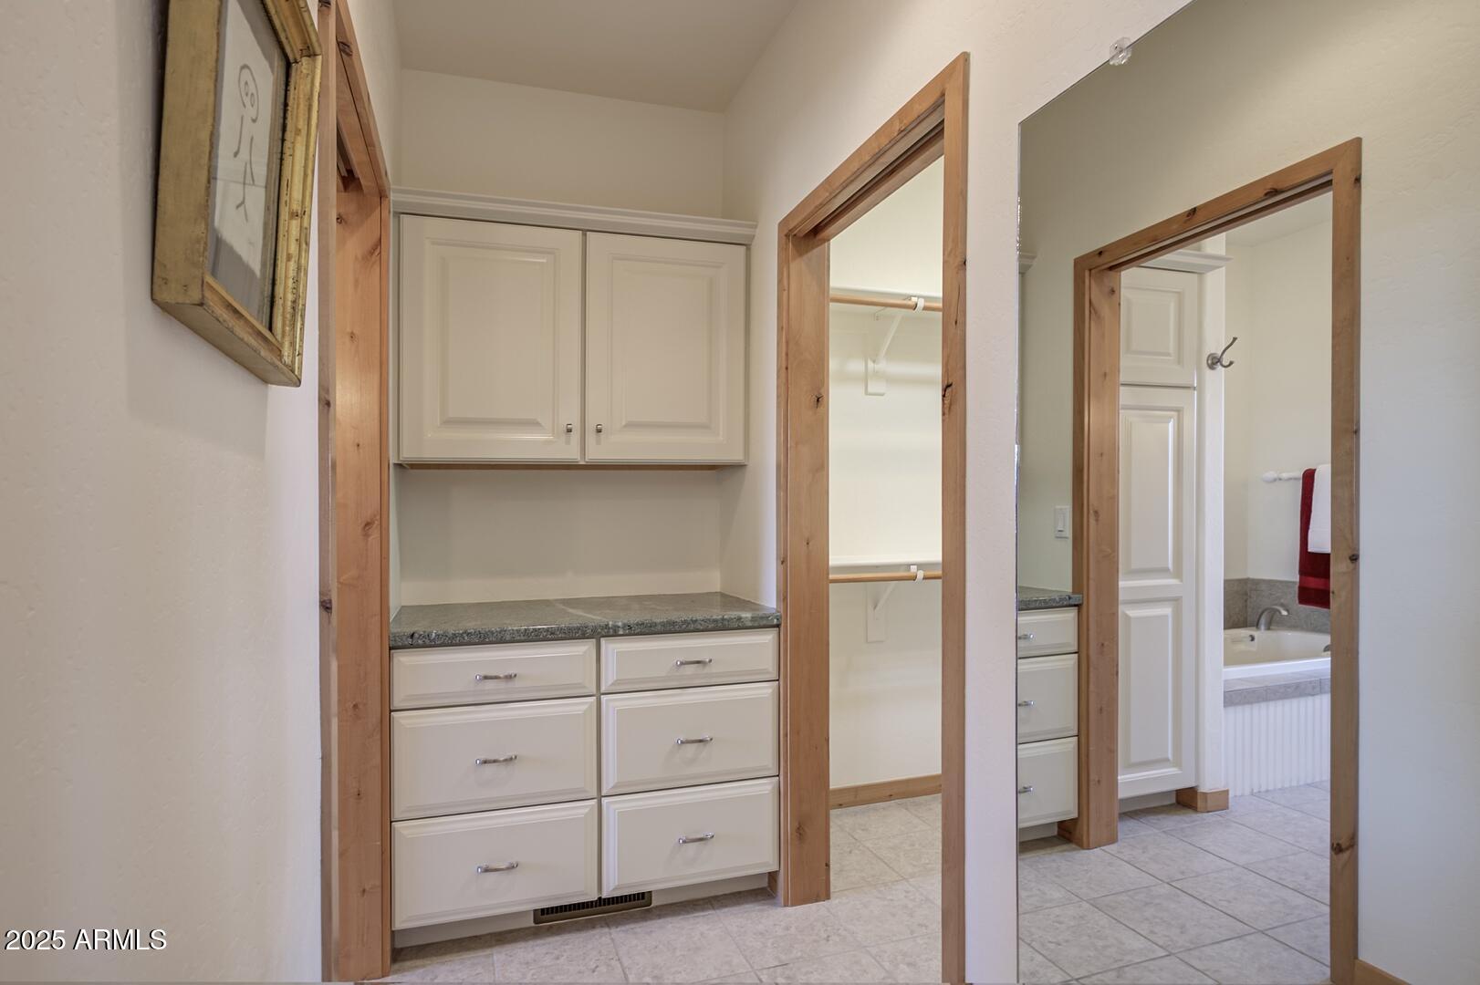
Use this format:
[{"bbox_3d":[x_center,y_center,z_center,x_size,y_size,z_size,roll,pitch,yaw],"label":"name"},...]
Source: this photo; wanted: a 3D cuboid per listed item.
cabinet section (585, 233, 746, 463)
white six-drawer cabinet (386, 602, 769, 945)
[{"bbox_3d":[-0.294,-0.492,2.737,0.577,0.788,0.306,0,1,-17],"label":"cabinet section"},{"bbox_3d":[-0.486,0.829,2.386,1.124,0.913,0.534,0,0,-17],"label":"white six-drawer cabinet"}]

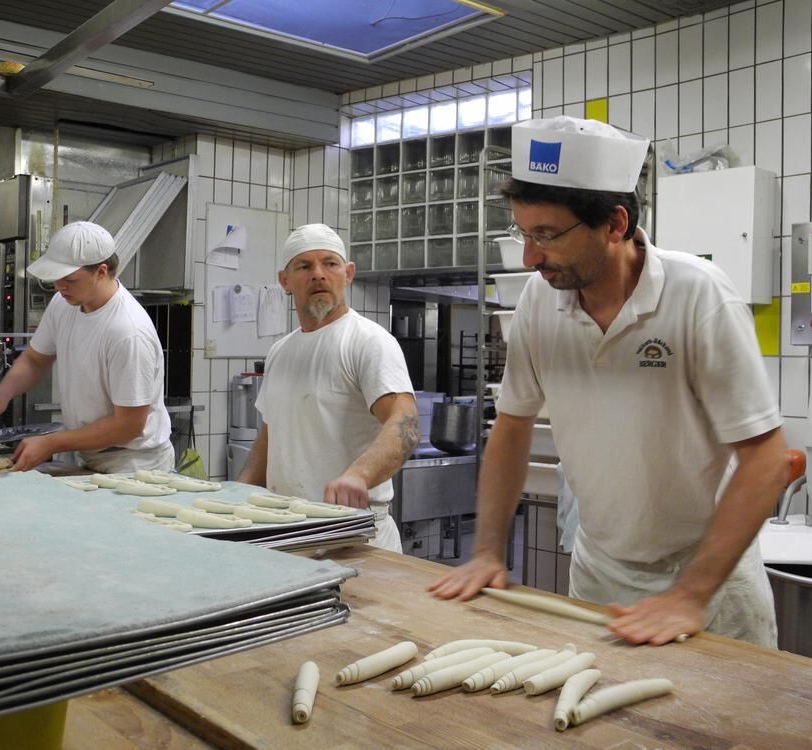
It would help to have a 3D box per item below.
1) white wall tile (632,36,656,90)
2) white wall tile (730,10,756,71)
[{"bbox_3d":[1.134,-1.481,4.411,0.117,0.243,0.010,1,1,43],"label":"white wall tile"},{"bbox_3d":[1.484,-1.482,4.077,0.010,0.244,0.118,0,0,-44],"label":"white wall tile"}]

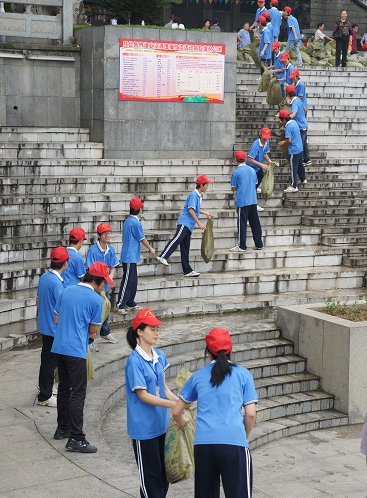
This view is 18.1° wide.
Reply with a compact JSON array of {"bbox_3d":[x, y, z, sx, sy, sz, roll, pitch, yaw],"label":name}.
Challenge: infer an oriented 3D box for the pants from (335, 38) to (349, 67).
[{"bbox_3d":[4.194,-5.227,30.500,0.360,0.792,0.240,1,6,6],"label":"pants"}]

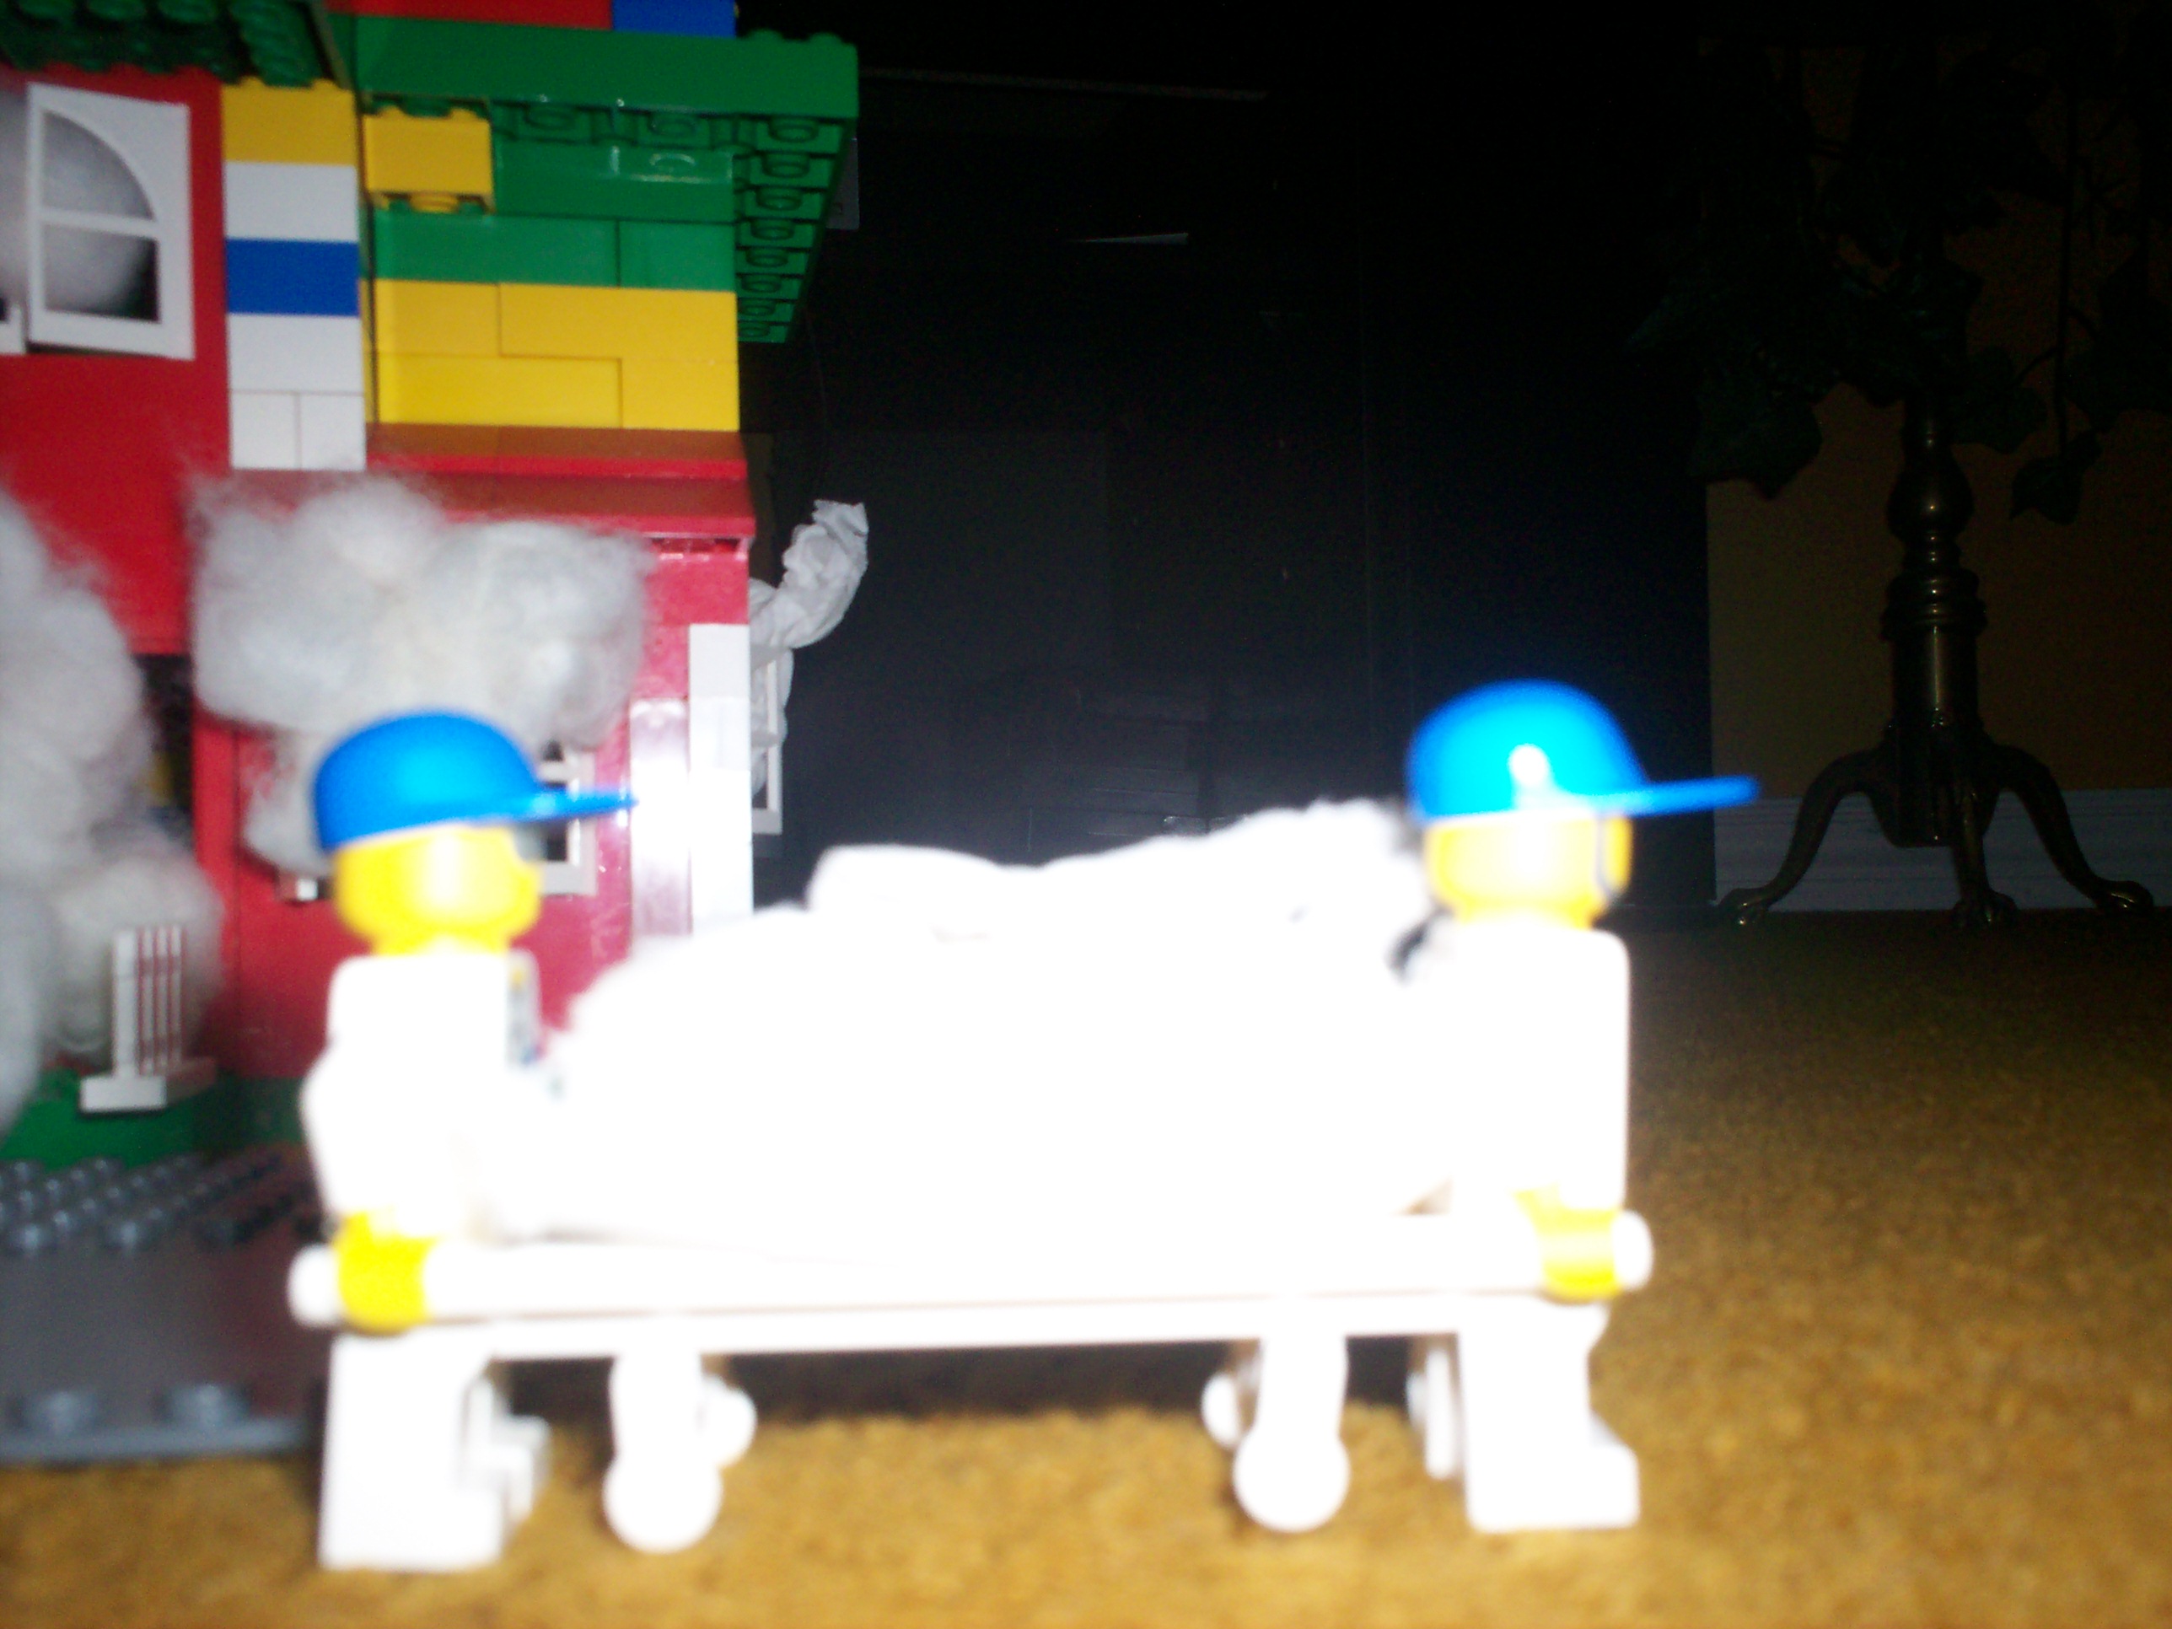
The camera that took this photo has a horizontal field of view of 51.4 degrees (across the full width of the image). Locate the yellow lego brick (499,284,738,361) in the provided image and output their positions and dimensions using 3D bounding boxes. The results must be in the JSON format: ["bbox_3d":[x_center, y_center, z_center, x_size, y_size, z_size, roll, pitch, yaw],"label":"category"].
[{"bbox_3d":[-0.065,-0.067,0.316,0.032,0.010,0.014,-1,-2,-13],"label":"yellow lego brick"}]

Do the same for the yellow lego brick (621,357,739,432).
[{"bbox_3d":[-0.057,-0.058,0.317,0.016,0.010,0.014,-1,-2,-13],"label":"yellow lego brick"}]

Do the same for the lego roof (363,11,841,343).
[{"bbox_3d":[-0.075,-0.096,0.357,0.064,0.011,0.128,-1,-2,-12],"label":"lego roof"}]

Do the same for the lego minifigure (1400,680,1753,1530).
[{"bbox_3d":[0.025,0.014,0.115,0.017,0.041,0.025,-1,-1,-1],"label":"lego minifigure"}]

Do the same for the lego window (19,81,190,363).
[{"bbox_3d":[-0.120,-0.072,0.277,0.018,0.031,0.003,-1,0,-33],"label":"lego window"}]

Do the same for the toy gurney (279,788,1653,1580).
[{"bbox_3d":[-0.005,0.016,0.113,0.062,0.034,0.025,-1,-1,-2],"label":"toy gurney"}]

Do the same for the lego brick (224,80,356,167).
[{"bbox_3d":[-0.101,-0.087,0.290,0.016,0.011,0.014,-1,-2,-11],"label":"lego brick"}]

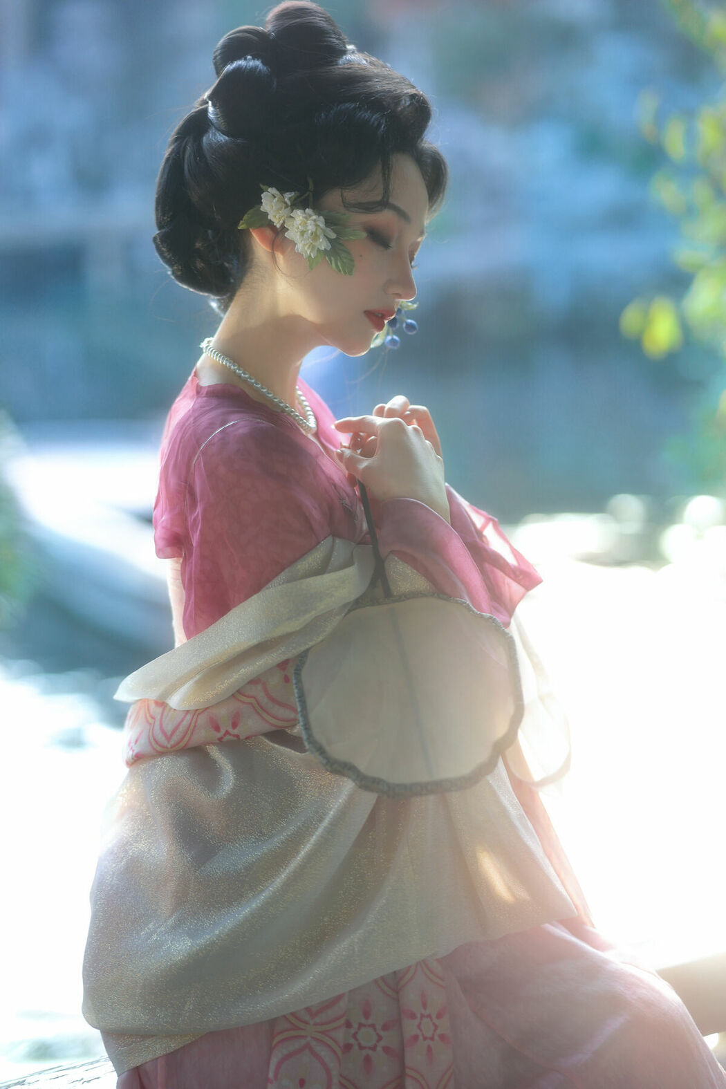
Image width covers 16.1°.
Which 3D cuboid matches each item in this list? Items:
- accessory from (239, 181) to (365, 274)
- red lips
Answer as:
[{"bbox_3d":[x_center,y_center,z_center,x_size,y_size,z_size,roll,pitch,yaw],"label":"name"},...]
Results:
[{"bbox_3d":[-0.054,-0.278,2.260,0.112,0.072,0.042,21,0,19],"label":"accessory"},{"bbox_3d":[0.018,-0.201,2.300,0.020,0.021,0.046,26,3,22],"label":"red lips"}]

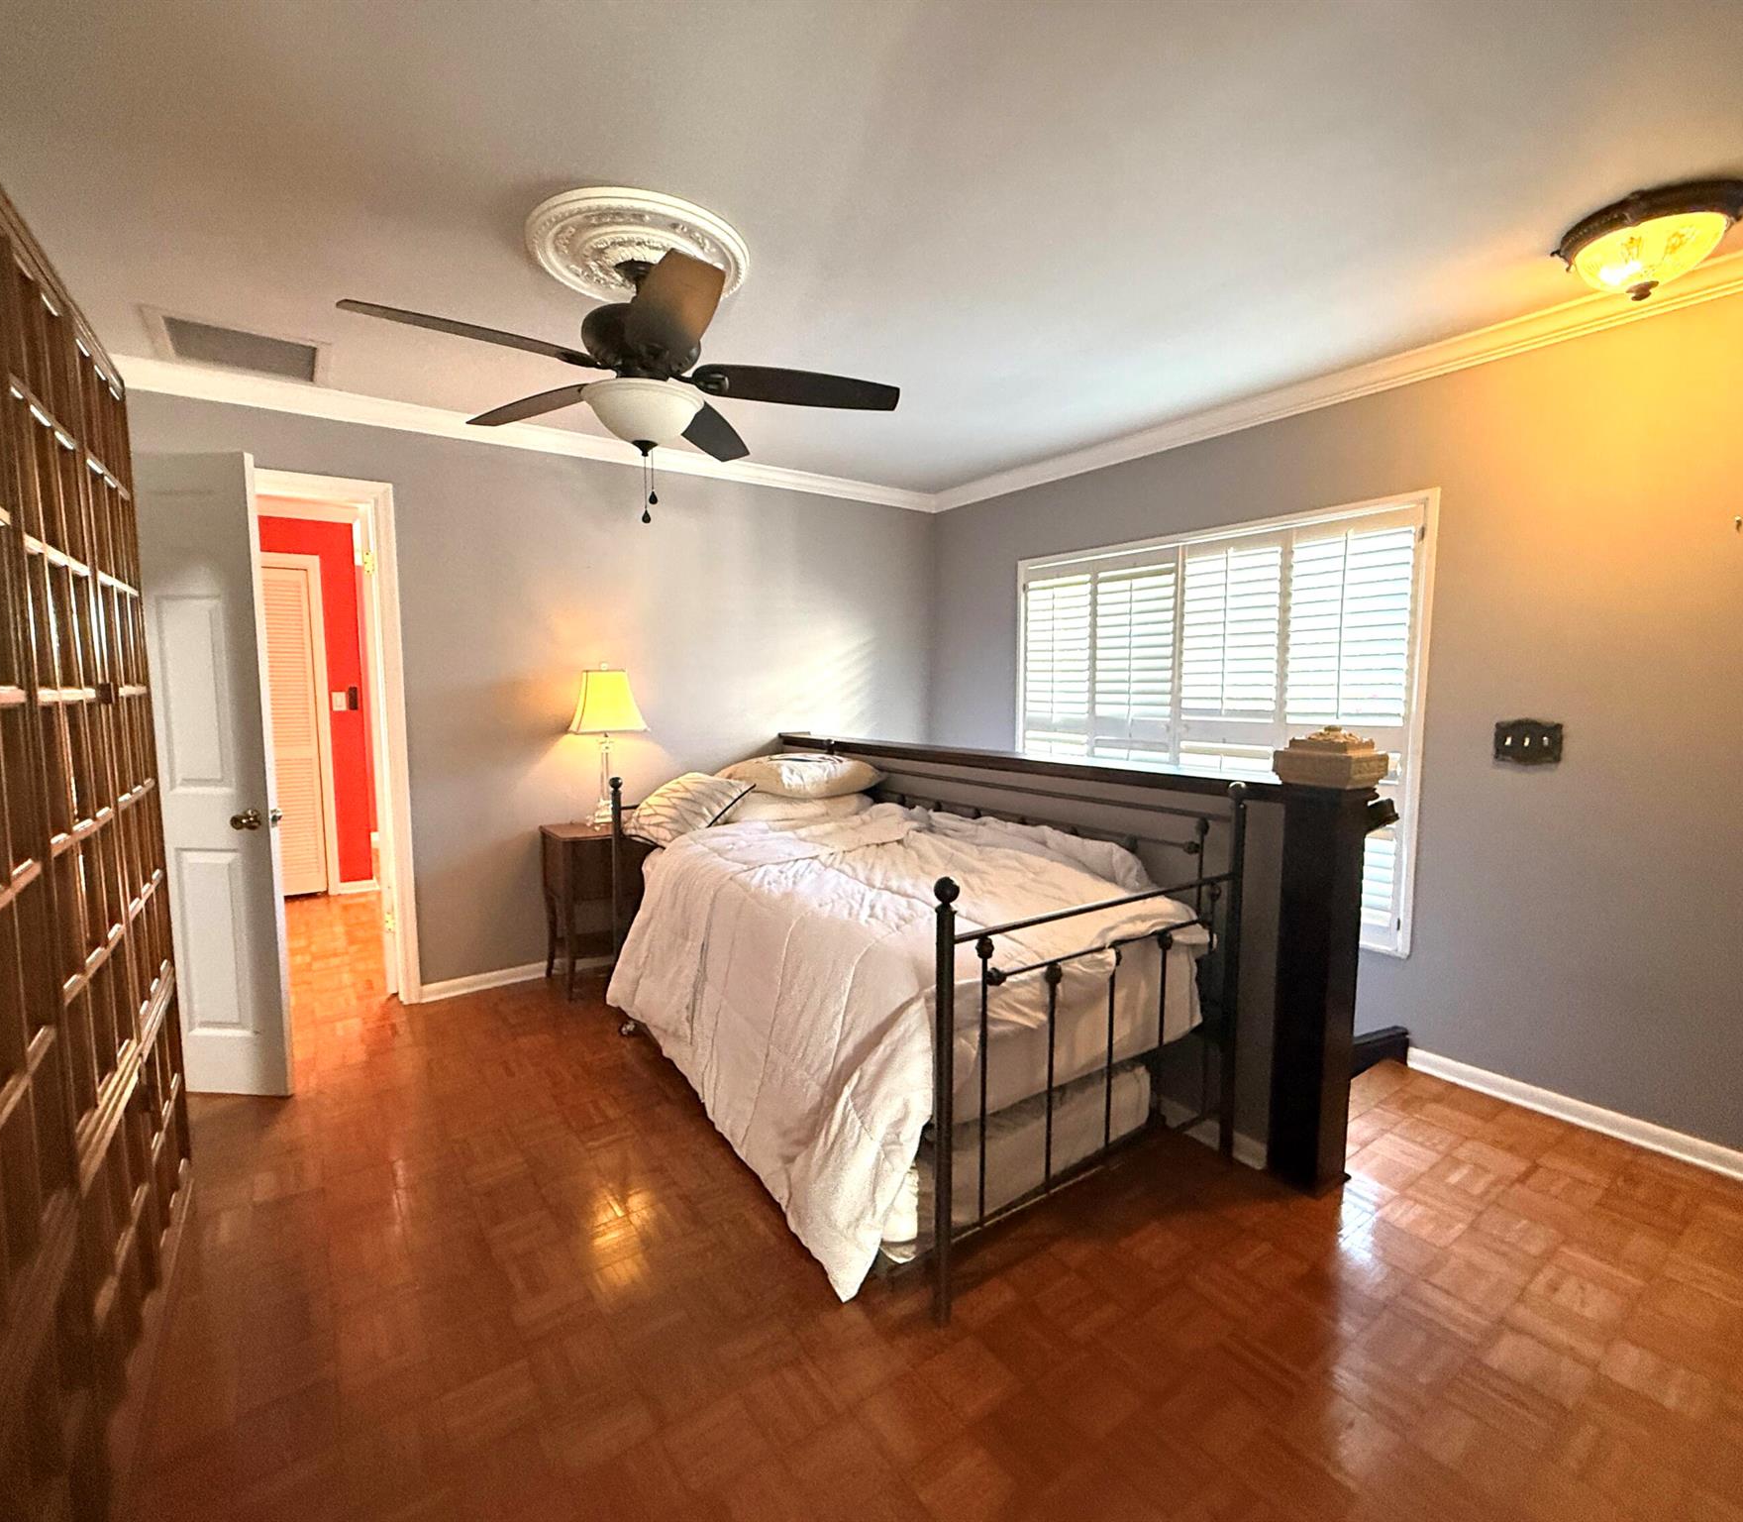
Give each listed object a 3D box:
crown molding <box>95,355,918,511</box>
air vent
[{"bbox_3d":[-1.091,-1.394,3.756,3.610,0.090,0.085,-4,6,-35],"label":"crown molding"},{"bbox_3d":[-2.064,-1.334,2.708,0.420,0.022,0.420,-4,6,-35],"label":"air vent"}]

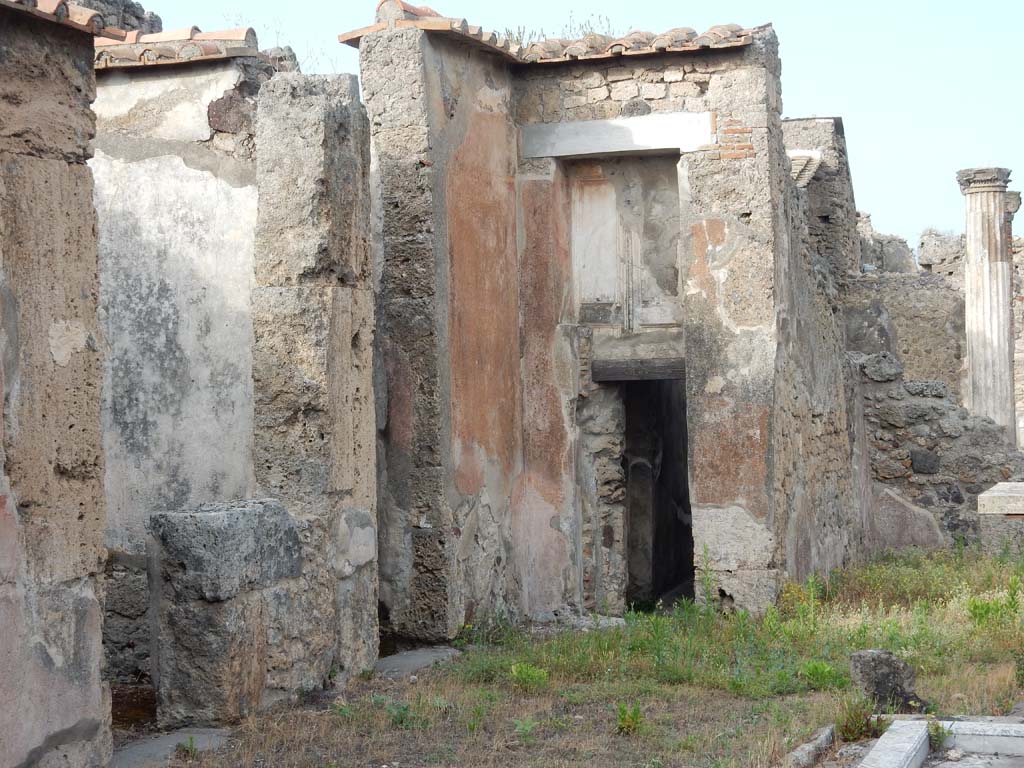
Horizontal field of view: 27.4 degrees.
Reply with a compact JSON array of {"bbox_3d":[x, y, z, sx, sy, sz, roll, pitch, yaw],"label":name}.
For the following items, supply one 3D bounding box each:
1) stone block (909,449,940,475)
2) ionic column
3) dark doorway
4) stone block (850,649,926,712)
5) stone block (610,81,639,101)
[{"bbox_3d":[3.990,0.749,20.300,0.295,0.250,0.220,-1,0,17],"label":"stone block"},{"bbox_3d":[5.794,-0.479,25.488,0.660,4.300,0.660,-1,0,17],"label":"ionic column"},{"bbox_3d":[1.126,0.834,16.150,0.520,1.740,0.300,-1,0,17],"label":"dark doorway"},{"bbox_3d":[1.957,1.541,10.900,0.360,0.315,0.300,-1,0,17],"label":"stone block"},{"bbox_3d":[0.855,-2.214,15.900,0.205,0.140,0.180,-1,0,17],"label":"stone block"}]

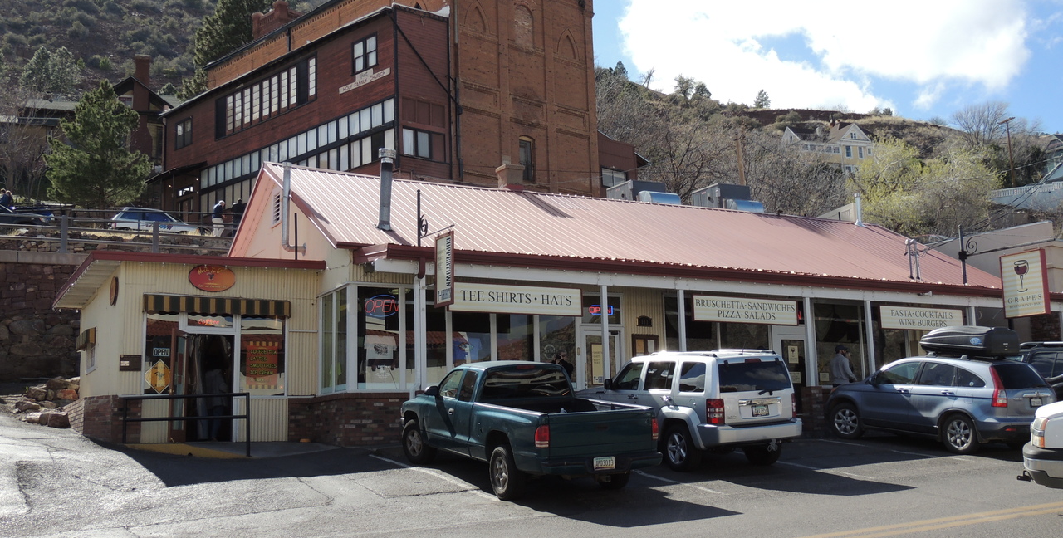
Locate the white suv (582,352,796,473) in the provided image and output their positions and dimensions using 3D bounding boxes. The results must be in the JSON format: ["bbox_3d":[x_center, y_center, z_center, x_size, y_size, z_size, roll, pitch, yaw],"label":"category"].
[{"bbox_3d":[2.511,2.297,18.249,1.840,1.790,4.490,1,-2,-26],"label":"white suv"}]

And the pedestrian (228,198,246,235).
[{"bbox_3d":[-11.983,-2.019,43.773,0.550,1.740,0.400,1,-8,-15],"label":"pedestrian"}]

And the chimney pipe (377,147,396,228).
[{"bbox_3d":[-2.743,-1.516,20.172,0.310,1.584,0.310,1,-8,0],"label":"chimney pipe"}]

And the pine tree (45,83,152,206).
[{"bbox_3d":[-20.405,-5.772,50.404,4.900,6.401,4.900,-2,-8,0],"label":"pine tree"}]

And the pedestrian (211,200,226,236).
[{"bbox_3d":[-12.745,-1.973,43.770,0.500,1.680,0.550,1,-8,-15],"label":"pedestrian"}]

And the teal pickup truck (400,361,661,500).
[{"bbox_3d":[-0.249,2.262,15.836,1.830,1.660,5.450,1,-2,-26],"label":"teal pickup truck"}]

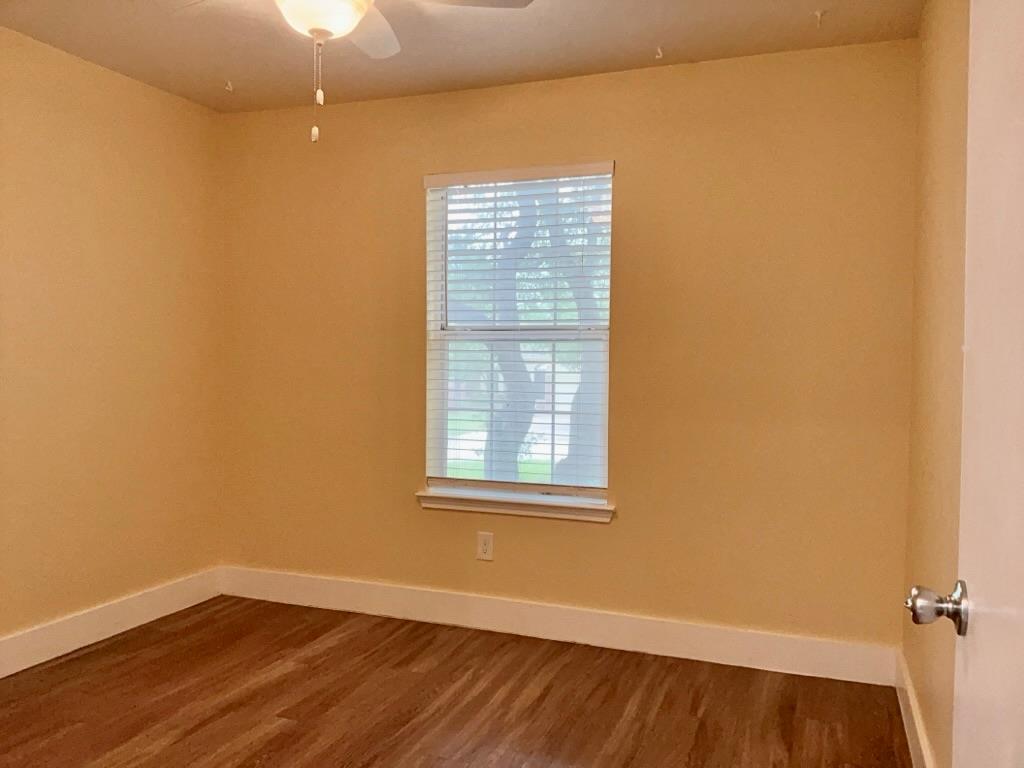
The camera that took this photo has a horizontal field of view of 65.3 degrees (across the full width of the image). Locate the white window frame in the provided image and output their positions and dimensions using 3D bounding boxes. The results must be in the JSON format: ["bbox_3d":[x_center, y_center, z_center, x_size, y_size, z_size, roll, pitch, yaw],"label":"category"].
[{"bbox_3d":[0.018,-0.228,3.493,0.858,1.405,0.090,1,2,21],"label":"white window frame"}]

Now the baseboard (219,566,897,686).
[{"bbox_3d":[-0.023,1.024,3.508,3.107,0.146,0.018,1,2,21],"label":"baseboard"}]

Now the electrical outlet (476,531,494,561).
[{"bbox_3d":[-0.118,0.722,3.542,0.074,0.119,0.012,1,2,21],"label":"electrical outlet"}]

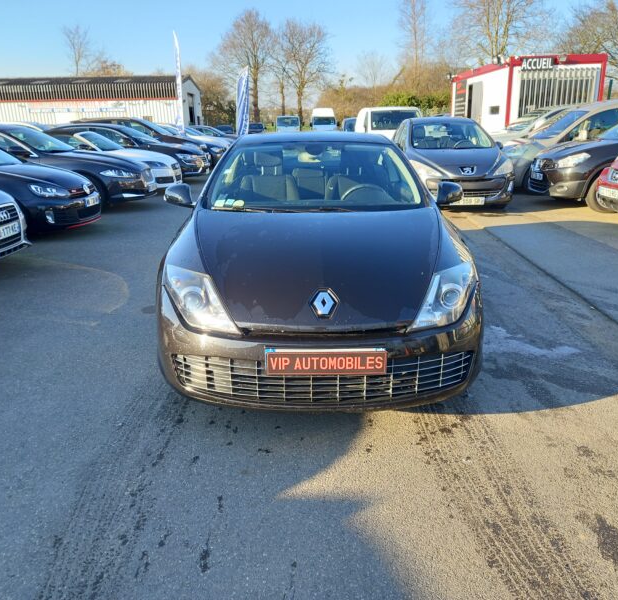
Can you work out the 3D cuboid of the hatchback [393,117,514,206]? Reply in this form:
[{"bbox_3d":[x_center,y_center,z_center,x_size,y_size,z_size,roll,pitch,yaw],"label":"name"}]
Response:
[{"bbox_3d":[2.349,-2.527,10.484,1.850,1.500,4.270,-1,18,0],"label":"hatchback"}]

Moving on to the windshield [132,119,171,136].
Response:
[{"bbox_3d":[-4.004,-4.392,14.747,0.750,0.480,1.400,0,18,2],"label":"windshield"}]

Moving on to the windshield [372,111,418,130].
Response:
[{"bbox_3d":[2.475,-5.135,16.530,1.450,0.580,0.500,-1,18,0],"label":"windshield"}]

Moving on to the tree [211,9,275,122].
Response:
[{"bbox_3d":[-6.934,-24.829,63.445,7.200,13.000,7.000,-1,18,0],"label":"tree"}]

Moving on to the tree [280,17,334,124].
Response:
[{"bbox_3d":[-0.261,-24.639,64.580,6.200,12.000,6.200,-1,18,0],"label":"tree"}]

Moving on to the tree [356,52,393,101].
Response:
[{"bbox_3d":[11.682,-37.496,103.562,6.800,13.000,6.800,-1,18,0],"label":"tree"}]

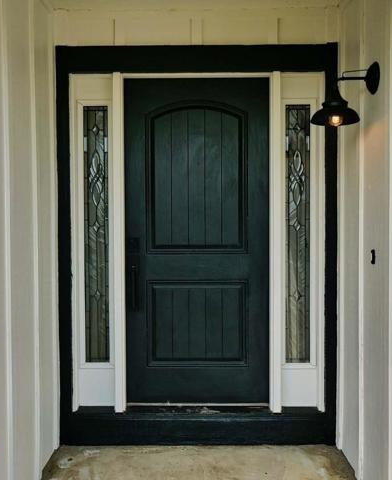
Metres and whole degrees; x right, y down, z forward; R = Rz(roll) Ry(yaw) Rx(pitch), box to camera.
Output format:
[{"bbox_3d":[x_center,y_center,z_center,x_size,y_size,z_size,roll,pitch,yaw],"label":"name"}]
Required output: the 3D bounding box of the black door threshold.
[{"bbox_3d":[0.013,1.112,3.095,1.609,0.171,0.159,0,1,1],"label":"black door threshold"}]

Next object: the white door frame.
[{"bbox_3d":[0.011,0.022,3.131,1.506,2.018,0.119,0,1,1],"label":"white door frame"}]

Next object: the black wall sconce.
[{"bbox_3d":[0.678,-0.669,2.372,0.296,0.295,0.228,0,1,1],"label":"black wall sconce"}]

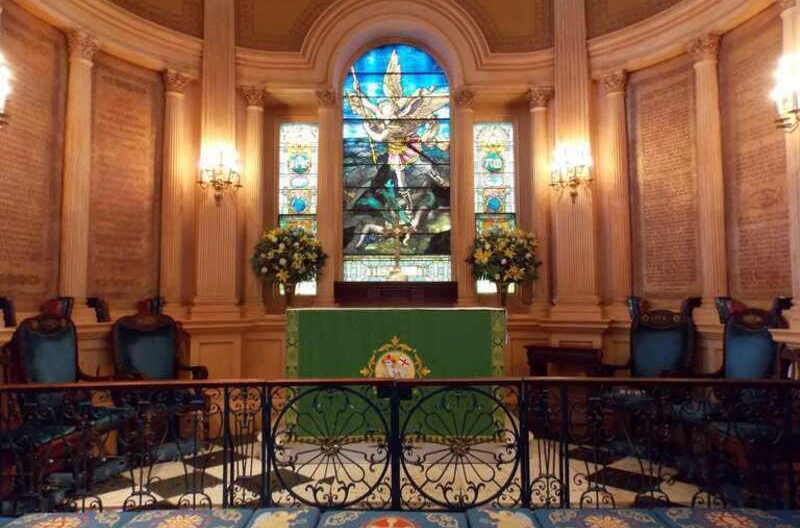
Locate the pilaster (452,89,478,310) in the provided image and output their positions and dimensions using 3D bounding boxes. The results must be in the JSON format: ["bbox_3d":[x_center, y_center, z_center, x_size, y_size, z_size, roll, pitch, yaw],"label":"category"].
[{"bbox_3d":[0.635,-0.590,5.154,0.220,2.198,0.170,0,-4,0],"label":"pilaster"}]

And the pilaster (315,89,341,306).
[{"bbox_3d":[-0.698,-0.590,5.154,0.220,2.198,0.170,0,-4,0],"label":"pilaster"}]

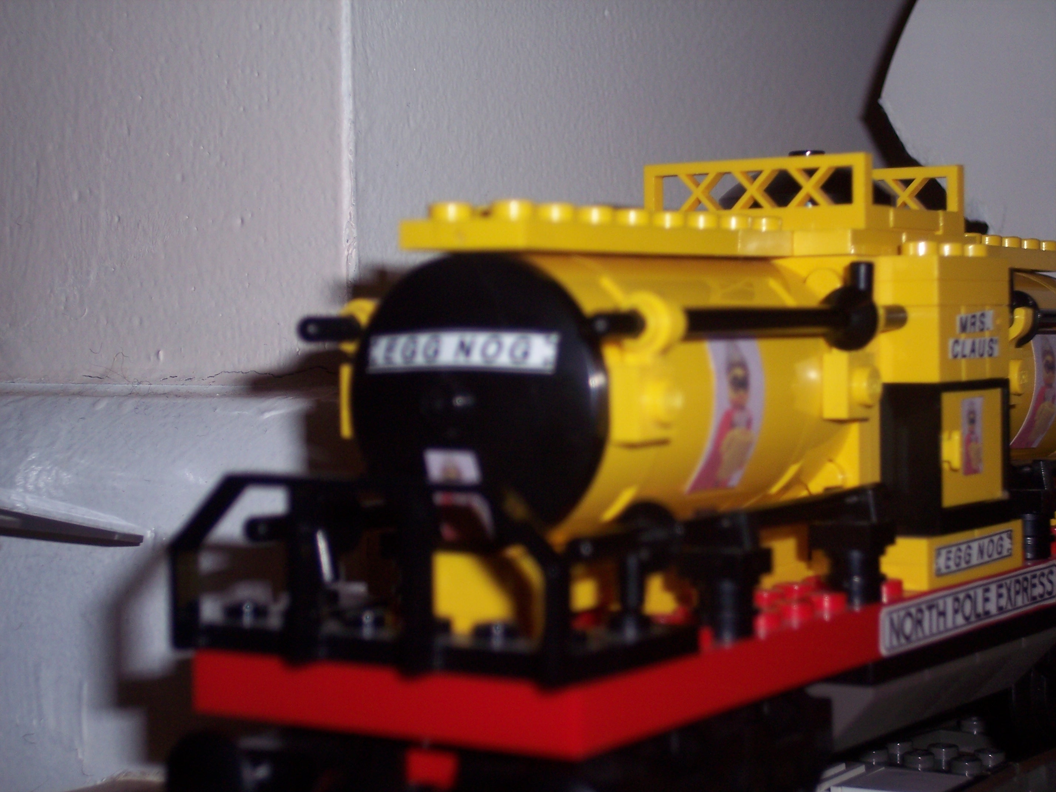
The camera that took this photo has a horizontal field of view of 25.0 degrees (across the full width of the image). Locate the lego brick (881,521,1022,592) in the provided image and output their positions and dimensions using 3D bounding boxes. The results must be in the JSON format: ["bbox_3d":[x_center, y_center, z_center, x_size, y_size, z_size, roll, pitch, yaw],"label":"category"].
[{"bbox_3d":[0.053,0.020,0.313,0.012,0.006,0.032,1,3,33],"label":"lego brick"}]

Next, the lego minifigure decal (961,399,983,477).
[{"bbox_3d":[0.057,0.005,0.308,0.001,0.010,0.007,1,3,33],"label":"lego minifigure decal"}]

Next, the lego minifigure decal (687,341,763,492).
[{"bbox_3d":[0.023,0.002,0.272,0.003,0.019,0.012,13,9,31],"label":"lego minifigure decal"}]

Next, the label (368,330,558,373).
[{"bbox_3d":[-0.008,-0.005,0.251,0.025,0.004,0.003,1,-5,33],"label":"label"}]

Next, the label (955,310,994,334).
[{"bbox_3d":[0.058,-0.010,0.308,0.001,0.003,0.013,1,0,33],"label":"label"}]

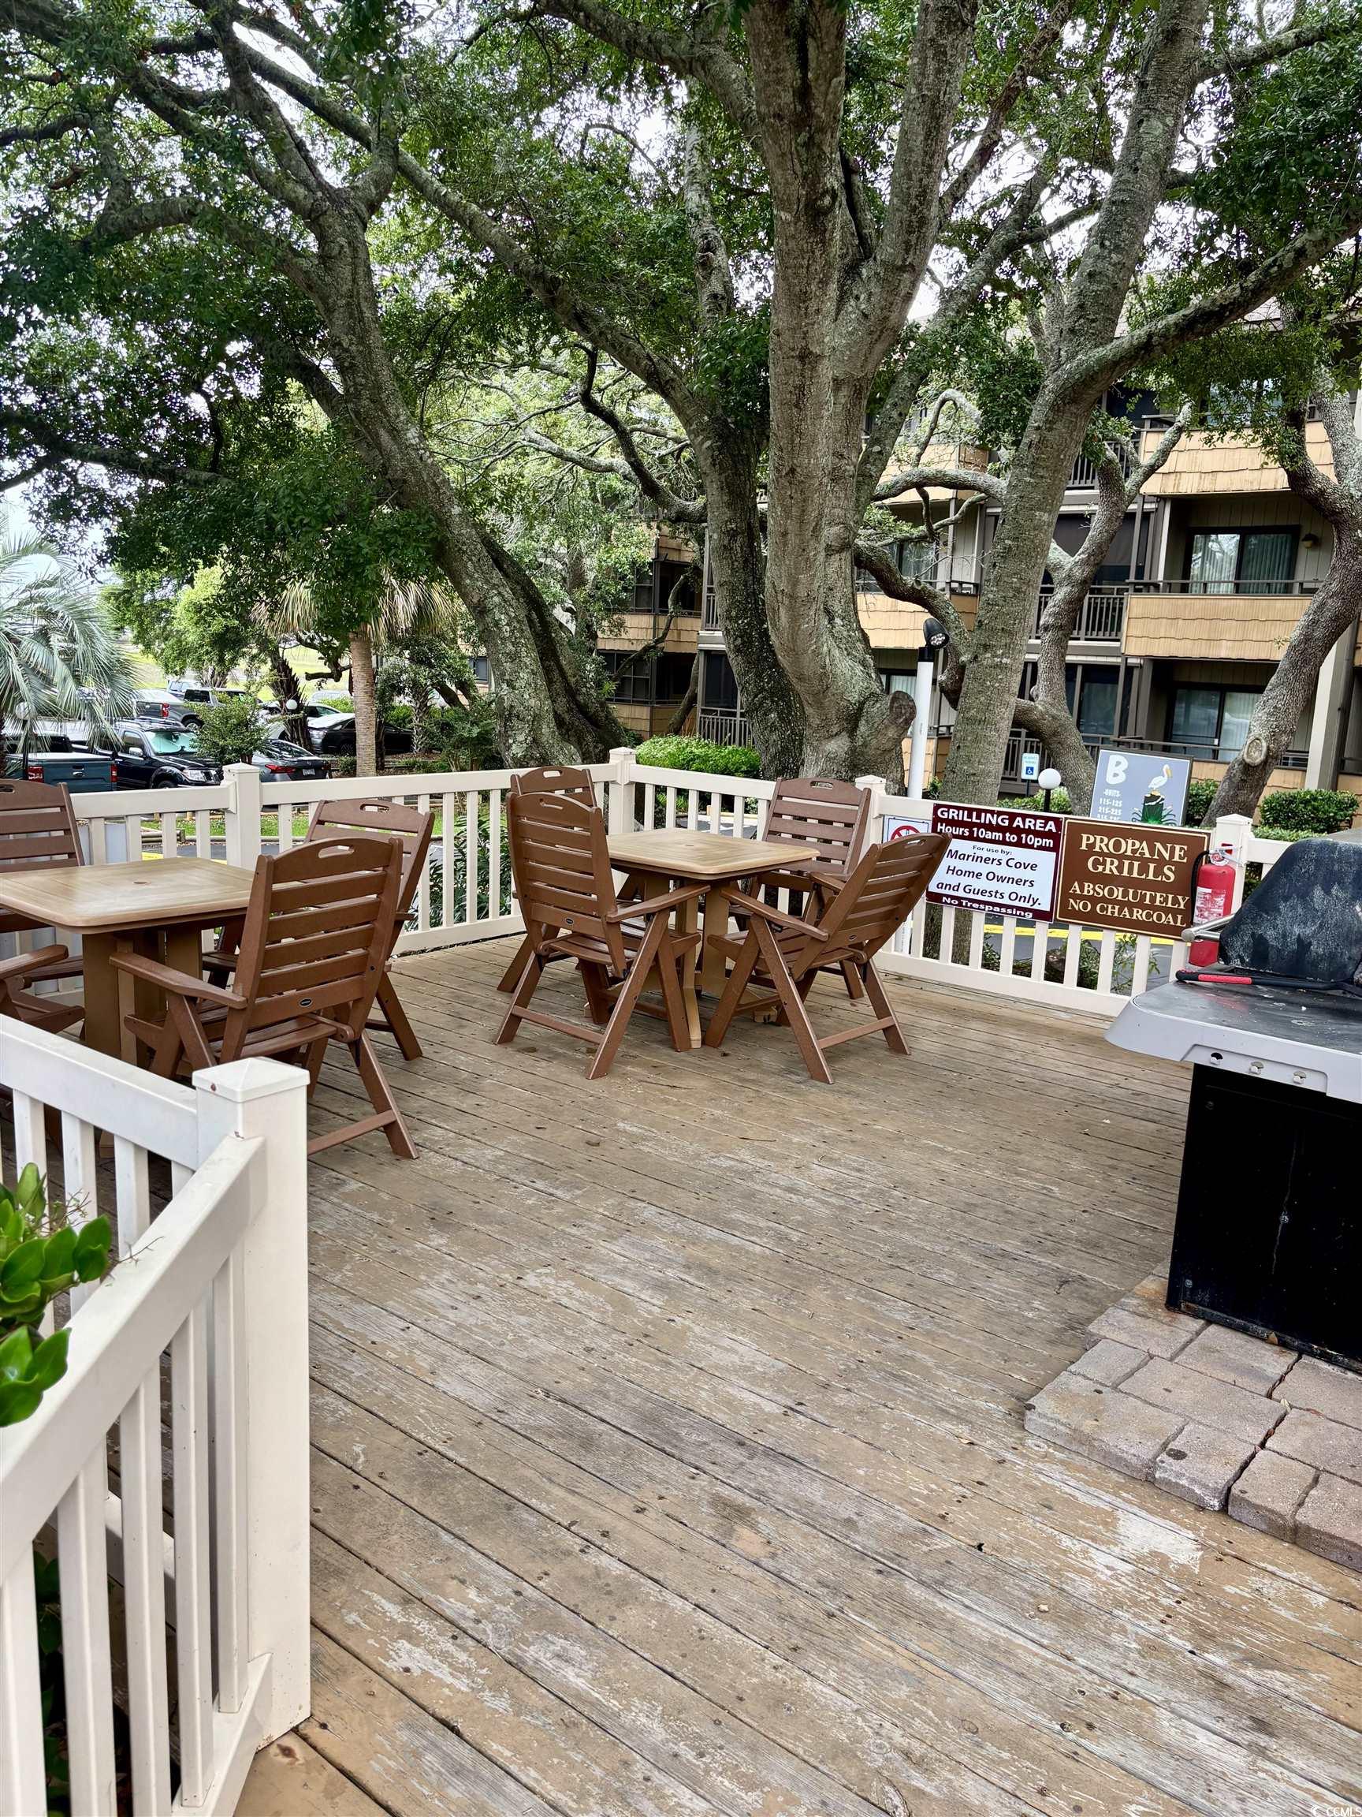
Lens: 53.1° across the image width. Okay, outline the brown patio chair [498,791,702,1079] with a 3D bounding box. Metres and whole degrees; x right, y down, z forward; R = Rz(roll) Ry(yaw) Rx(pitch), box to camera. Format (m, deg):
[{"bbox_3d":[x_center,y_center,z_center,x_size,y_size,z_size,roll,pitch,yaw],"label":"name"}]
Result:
[{"bbox_3d":[-0.288,0.047,5.067,0.588,0.967,0.559,-8,15,-45],"label":"brown patio chair"}]

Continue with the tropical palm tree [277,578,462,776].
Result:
[{"bbox_3d":[-8.027,-5.952,35.000,4.600,5.800,4.500,0,11,-13],"label":"tropical palm tree"}]

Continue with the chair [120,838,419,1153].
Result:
[{"bbox_3d":[-1.142,0.253,3.765,0.625,0.958,0.559,9,12,28],"label":"chair"}]

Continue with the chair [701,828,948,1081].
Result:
[{"bbox_3d":[0.547,0.120,5.108,0.739,0.888,0.559,11,13,38],"label":"chair"}]

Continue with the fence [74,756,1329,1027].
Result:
[{"bbox_3d":[0.027,0.057,5.170,3.763,0.941,3.438,11,13,38],"label":"fence"}]

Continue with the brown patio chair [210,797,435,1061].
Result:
[{"bbox_3d":[-1.254,0.104,4.684,0.559,0.904,0.692,8,12,27],"label":"brown patio chair"}]

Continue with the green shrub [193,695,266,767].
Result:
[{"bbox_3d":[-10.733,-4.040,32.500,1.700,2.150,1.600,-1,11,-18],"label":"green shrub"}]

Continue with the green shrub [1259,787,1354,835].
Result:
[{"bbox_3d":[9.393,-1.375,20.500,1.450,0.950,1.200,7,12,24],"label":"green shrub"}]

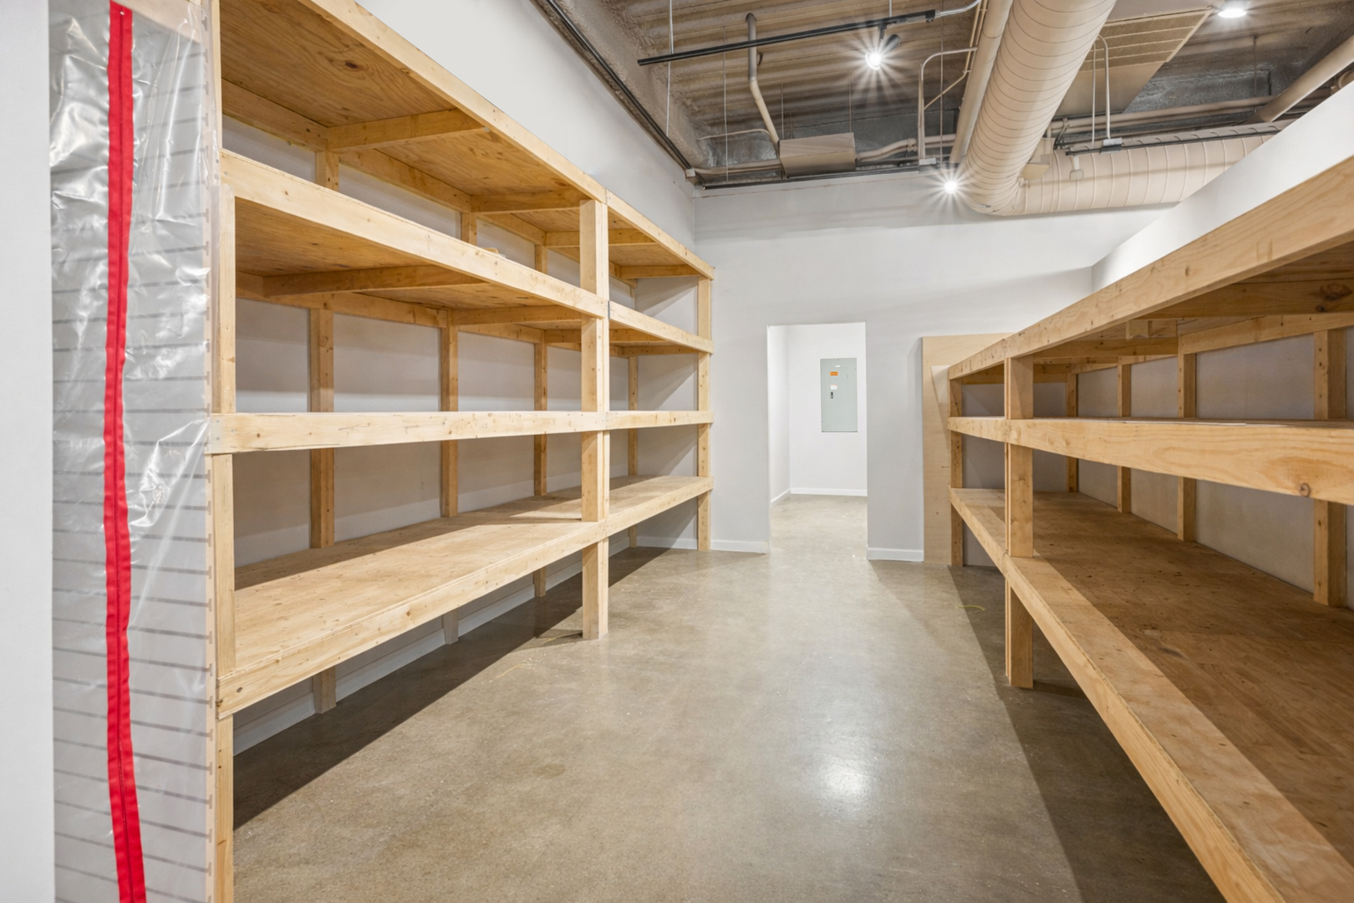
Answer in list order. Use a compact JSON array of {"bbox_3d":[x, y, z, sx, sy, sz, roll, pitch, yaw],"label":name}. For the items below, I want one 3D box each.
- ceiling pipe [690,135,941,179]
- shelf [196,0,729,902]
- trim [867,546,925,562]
[{"bbox_3d":[1.168,-2.607,5.710,2.202,0.135,0.122,1,4,19],"label":"ceiling pipe"},{"bbox_3d":[-0.807,-0.193,3.829,0.871,2.587,4.610,1,4,19],"label":"shelf"},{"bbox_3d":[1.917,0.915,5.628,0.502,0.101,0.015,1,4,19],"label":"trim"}]

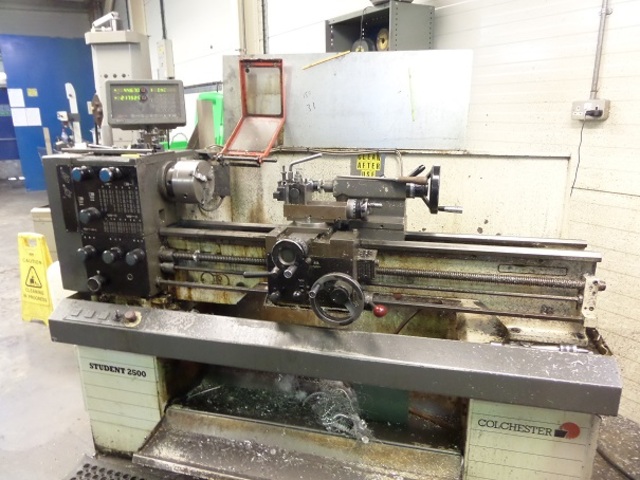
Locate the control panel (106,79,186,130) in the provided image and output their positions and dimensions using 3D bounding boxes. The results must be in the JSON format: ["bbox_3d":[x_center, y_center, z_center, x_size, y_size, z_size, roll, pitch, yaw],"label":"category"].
[{"bbox_3d":[-0.637,-0.502,1.660,0.280,0.165,0.065,-1,9,-2],"label":"control panel"}]

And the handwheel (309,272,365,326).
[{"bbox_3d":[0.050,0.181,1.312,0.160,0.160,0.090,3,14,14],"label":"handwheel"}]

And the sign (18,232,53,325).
[{"bbox_3d":[-1.960,0.256,3.112,0.235,0.620,0.210,4,15,16],"label":"sign"}]

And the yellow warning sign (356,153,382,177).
[{"bbox_3d":[0.197,-0.301,1.786,0.098,0.106,0.006,3,14,14],"label":"yellow warning sign"}]

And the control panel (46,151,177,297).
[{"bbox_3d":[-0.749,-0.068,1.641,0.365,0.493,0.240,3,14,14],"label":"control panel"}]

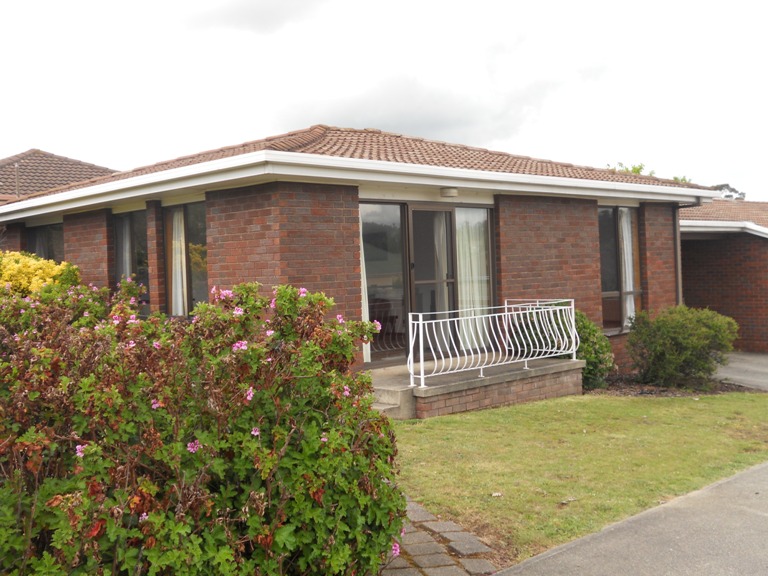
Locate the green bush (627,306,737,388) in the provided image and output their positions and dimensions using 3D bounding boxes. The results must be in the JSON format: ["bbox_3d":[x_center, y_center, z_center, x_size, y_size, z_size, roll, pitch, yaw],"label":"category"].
[{"bbox_3d":[4.740,0.890,13.400,1.720,1.200,1.550,-2,1,19],"label":"green bush"}]

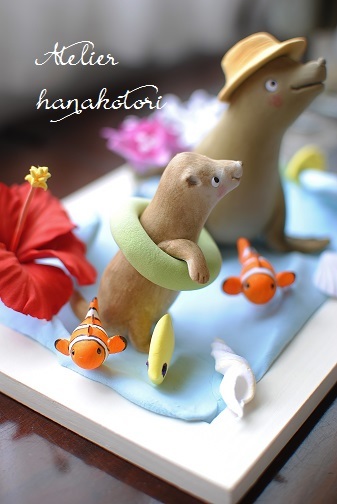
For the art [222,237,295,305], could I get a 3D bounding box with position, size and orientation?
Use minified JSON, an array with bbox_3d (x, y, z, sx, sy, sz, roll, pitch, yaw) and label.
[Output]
[{"bbox_3d":[0.056,0.013,0.487,0.048,0.027,0.059,-6,30,-6],"label":"art"}]

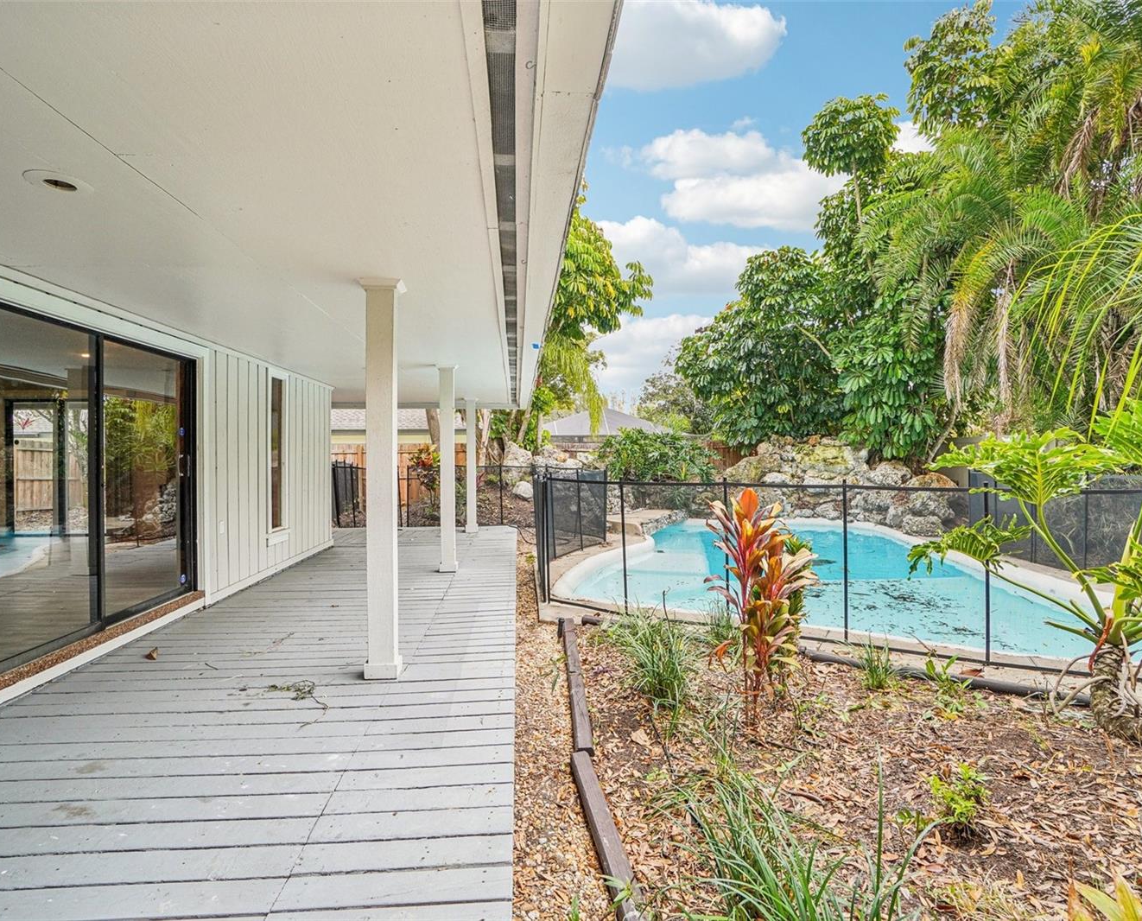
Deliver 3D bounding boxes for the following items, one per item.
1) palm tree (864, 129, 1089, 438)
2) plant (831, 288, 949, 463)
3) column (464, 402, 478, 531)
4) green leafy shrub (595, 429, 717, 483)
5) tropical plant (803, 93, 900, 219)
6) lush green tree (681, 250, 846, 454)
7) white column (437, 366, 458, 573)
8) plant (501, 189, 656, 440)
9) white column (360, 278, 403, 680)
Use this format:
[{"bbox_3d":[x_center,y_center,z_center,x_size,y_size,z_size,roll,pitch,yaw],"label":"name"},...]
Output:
[{"bbox_3d":[7.726,-2.770,11.200,3.700,5.400,3.800,0,0,35],"label":"palm tree"},{"bbox_3d":[6.603,-1.569,12.000,2.200,3.500,2.200,0,0,29],"label":"plant"},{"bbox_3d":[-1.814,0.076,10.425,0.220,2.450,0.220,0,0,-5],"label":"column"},{"bbox_3d":[2.098,-0.110,14.300,2.950,1.400,2.200,0,0,8],"label":"green leafy shrub"},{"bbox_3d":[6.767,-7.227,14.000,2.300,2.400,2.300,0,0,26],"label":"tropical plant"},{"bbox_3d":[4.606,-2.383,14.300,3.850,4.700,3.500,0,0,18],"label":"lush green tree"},{"bbox_3d":[-1.486,0.096,6.916,0.220,2.450,0.220,0,0,-5],"label":"white column"},{"bbox_3d":[0.152,-3.109,14.500,3.600,6.200,3.600,0,0,1],"label":"plant"},{"bbox_3d":[-1.181,0.115,3.617,0.220,2.450,0.220,0,0,-5],"label":"white column"}]

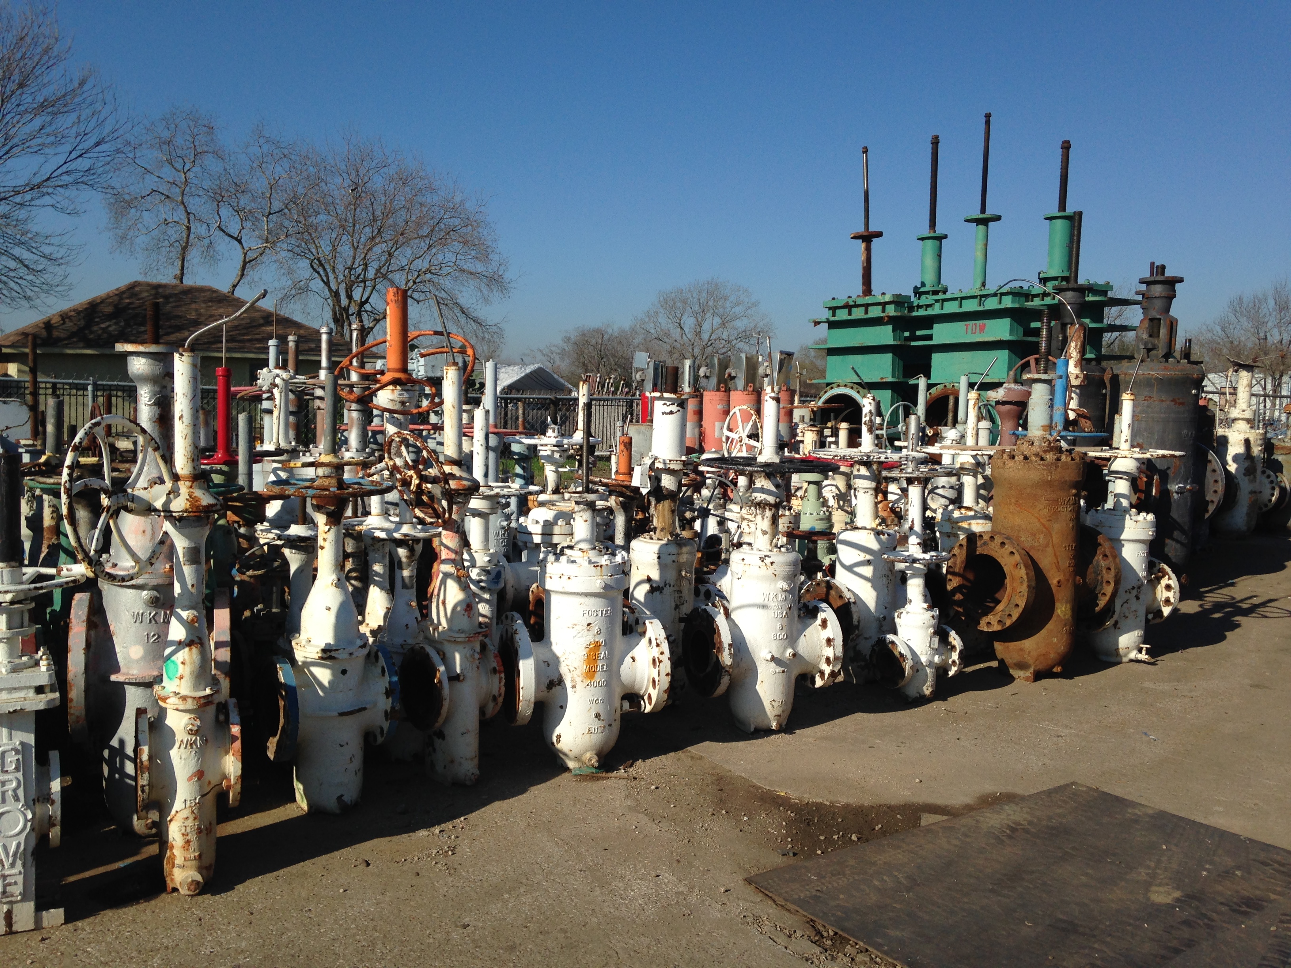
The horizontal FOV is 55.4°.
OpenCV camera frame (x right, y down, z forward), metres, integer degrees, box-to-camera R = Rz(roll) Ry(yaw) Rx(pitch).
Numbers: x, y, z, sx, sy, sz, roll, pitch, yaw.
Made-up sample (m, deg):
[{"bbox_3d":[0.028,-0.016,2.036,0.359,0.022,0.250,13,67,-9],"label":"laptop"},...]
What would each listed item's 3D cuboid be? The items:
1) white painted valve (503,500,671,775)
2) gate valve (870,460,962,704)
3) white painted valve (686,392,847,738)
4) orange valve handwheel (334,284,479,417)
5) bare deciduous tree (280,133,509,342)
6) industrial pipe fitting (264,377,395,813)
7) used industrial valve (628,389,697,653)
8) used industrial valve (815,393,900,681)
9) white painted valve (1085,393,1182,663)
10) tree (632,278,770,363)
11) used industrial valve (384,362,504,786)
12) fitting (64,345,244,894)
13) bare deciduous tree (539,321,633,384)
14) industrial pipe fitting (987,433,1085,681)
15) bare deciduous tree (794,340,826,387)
[{"bbox_3d":[-0.228,0.612,4.981,0.660,1.110,0.420,0,5,-18],"label":"white painted valve"},{"bbox_3d":[1.417,0.514,6.329,0.430,1.170,0.360,-1,6,-28],"label":"gate valve"},{"bbox_3d":[0.549,0.331,5.568,0.660,1.529,0.620,-1,4,-28],"label":"white painted valve"},{"bbox_3d":[-1.156,-0.636,5.900,0.680,0.610,0.570,1,4,-11],"label":"orange valve handwheel"},{"bbox_3d":[-9.482,-7.372,45.622,8.900,11.128,8.700,1,4,0],"label":"bare deciduous tree"},{"bbox_3d":[-1.140,0.403,4.467,0.480,1.573,0.480,-1,4,-28],"label":"industrial pipe fitting"},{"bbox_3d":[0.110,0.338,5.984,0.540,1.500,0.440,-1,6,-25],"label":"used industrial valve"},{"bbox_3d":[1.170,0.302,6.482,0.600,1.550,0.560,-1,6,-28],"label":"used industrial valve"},{"bbox_3d":[2.943,0.261,7.594,0.660,1.645,0.620,-2,5,-37],"label":"white painted valve"},{"bbox_3d":[3.291,-7.994,74.695,8.500,8.971,8.300,1,4,0],"label":"tree"},{"bbox_3d":[-0.804,0.360,4.847,0.460,1.677,0.400,-1,5,-35],"label":"used industrial valve"},{"bbox_3d":[-1.447,0.390,3.714,0.480,1.700,0.530,4,6,25],"label":"fitting"},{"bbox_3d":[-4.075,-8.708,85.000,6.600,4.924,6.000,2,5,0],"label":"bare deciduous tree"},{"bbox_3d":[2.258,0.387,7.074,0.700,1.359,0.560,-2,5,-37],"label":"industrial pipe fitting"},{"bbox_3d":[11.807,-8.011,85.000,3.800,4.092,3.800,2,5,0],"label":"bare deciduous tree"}]

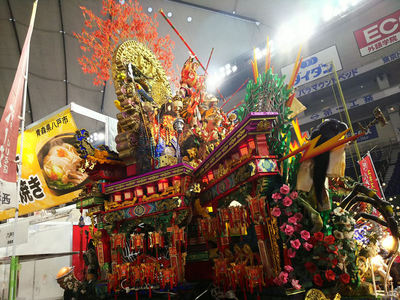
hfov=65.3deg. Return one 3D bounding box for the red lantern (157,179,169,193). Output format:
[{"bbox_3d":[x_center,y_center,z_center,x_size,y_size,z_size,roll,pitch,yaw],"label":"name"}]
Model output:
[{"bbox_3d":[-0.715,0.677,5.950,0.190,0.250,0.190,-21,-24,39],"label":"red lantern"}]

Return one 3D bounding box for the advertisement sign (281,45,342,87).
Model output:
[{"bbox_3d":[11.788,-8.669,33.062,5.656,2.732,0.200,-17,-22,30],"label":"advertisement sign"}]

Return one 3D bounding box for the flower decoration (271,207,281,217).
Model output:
[{"bbox_3d":[0.983,0.796,4.020,0.125,0.120,0.100,-12,-16,8],"label":"flower decoration"}]

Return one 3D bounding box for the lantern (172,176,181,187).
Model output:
[{"bbox_3d":[-0.429,0.575,5.700,0.155,0.200,0.155,-21,-24,39],"label":"lantern"}]

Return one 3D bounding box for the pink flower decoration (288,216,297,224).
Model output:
[{"bbox_3d":[1.214,0.922,4.080,0.118,0.110,0.100,-12,-16,8],"label":"pink flower decoration"}]

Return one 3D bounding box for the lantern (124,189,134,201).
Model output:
[{"bbox_3d":[-1.375,0.869,6.050,0.165,0.235,0.165,-12,-16,8],"label":"lantern"}]

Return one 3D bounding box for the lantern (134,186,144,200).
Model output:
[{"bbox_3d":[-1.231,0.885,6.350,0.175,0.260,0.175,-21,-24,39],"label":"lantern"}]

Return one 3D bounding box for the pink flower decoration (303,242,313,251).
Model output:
[{"bbox_3d":[1.402,1.259,4.050,0.120,0.105,0.095,-12,-16,8],"label":"pink flower decoration"}]

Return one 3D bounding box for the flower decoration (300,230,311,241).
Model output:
[{"bbox_3d":[1.048,0.850,3.100,0.095,0.097,0.070,-11,-19,16],"label":"flower decoration"}]

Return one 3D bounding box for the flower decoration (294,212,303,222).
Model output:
[{"bbox_3d":[1.042,0.714,3.300,0.085,0.095,0.065,-11,-19,15],"label":"flower decoration"}]

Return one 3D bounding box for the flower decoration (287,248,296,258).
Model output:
[{"bbox_3d":[1.216,1.367,4.120,0.118,0.115,0.100,-12,-16,8],"label":"flower decoration"}]

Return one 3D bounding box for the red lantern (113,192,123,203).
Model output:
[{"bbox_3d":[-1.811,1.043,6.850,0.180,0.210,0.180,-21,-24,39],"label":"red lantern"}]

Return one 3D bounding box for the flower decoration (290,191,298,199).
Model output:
[{"bbox_3d":[1.000,0.471,3.300,0.085,0.085,0.065,-11,-19,15],"label":"flower decoration"}]

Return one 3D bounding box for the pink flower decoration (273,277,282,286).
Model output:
[{"bbox_3d":[1.006,1.707,4.050,0.118,0.115,0.100,-12,-16,8],"label":"pink flower decoration"}]

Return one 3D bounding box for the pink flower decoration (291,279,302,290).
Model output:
[{"bbox_3d":[0.928,1.293,3.000,0.105,0.105,0.075,-10,-19,13],"label":"pink flower decoration"}]

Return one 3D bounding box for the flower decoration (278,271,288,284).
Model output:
[{"bbox_3d":[0.816,1.246,3.050,0.095,0.115,0.075,-9,-19,11],"label":"flower decoration"}]

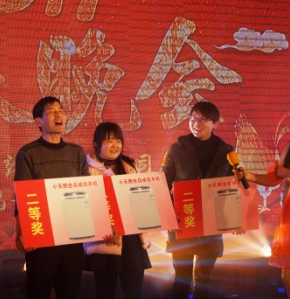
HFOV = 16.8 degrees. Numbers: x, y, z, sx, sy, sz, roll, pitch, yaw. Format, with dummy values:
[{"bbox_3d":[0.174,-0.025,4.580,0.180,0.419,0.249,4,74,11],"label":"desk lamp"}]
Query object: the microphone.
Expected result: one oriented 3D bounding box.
[{"bbox_3d":[0.604,0.135,6.250,0.068,0.250,0.068,-24,-6,0],"label":"microphone"}]

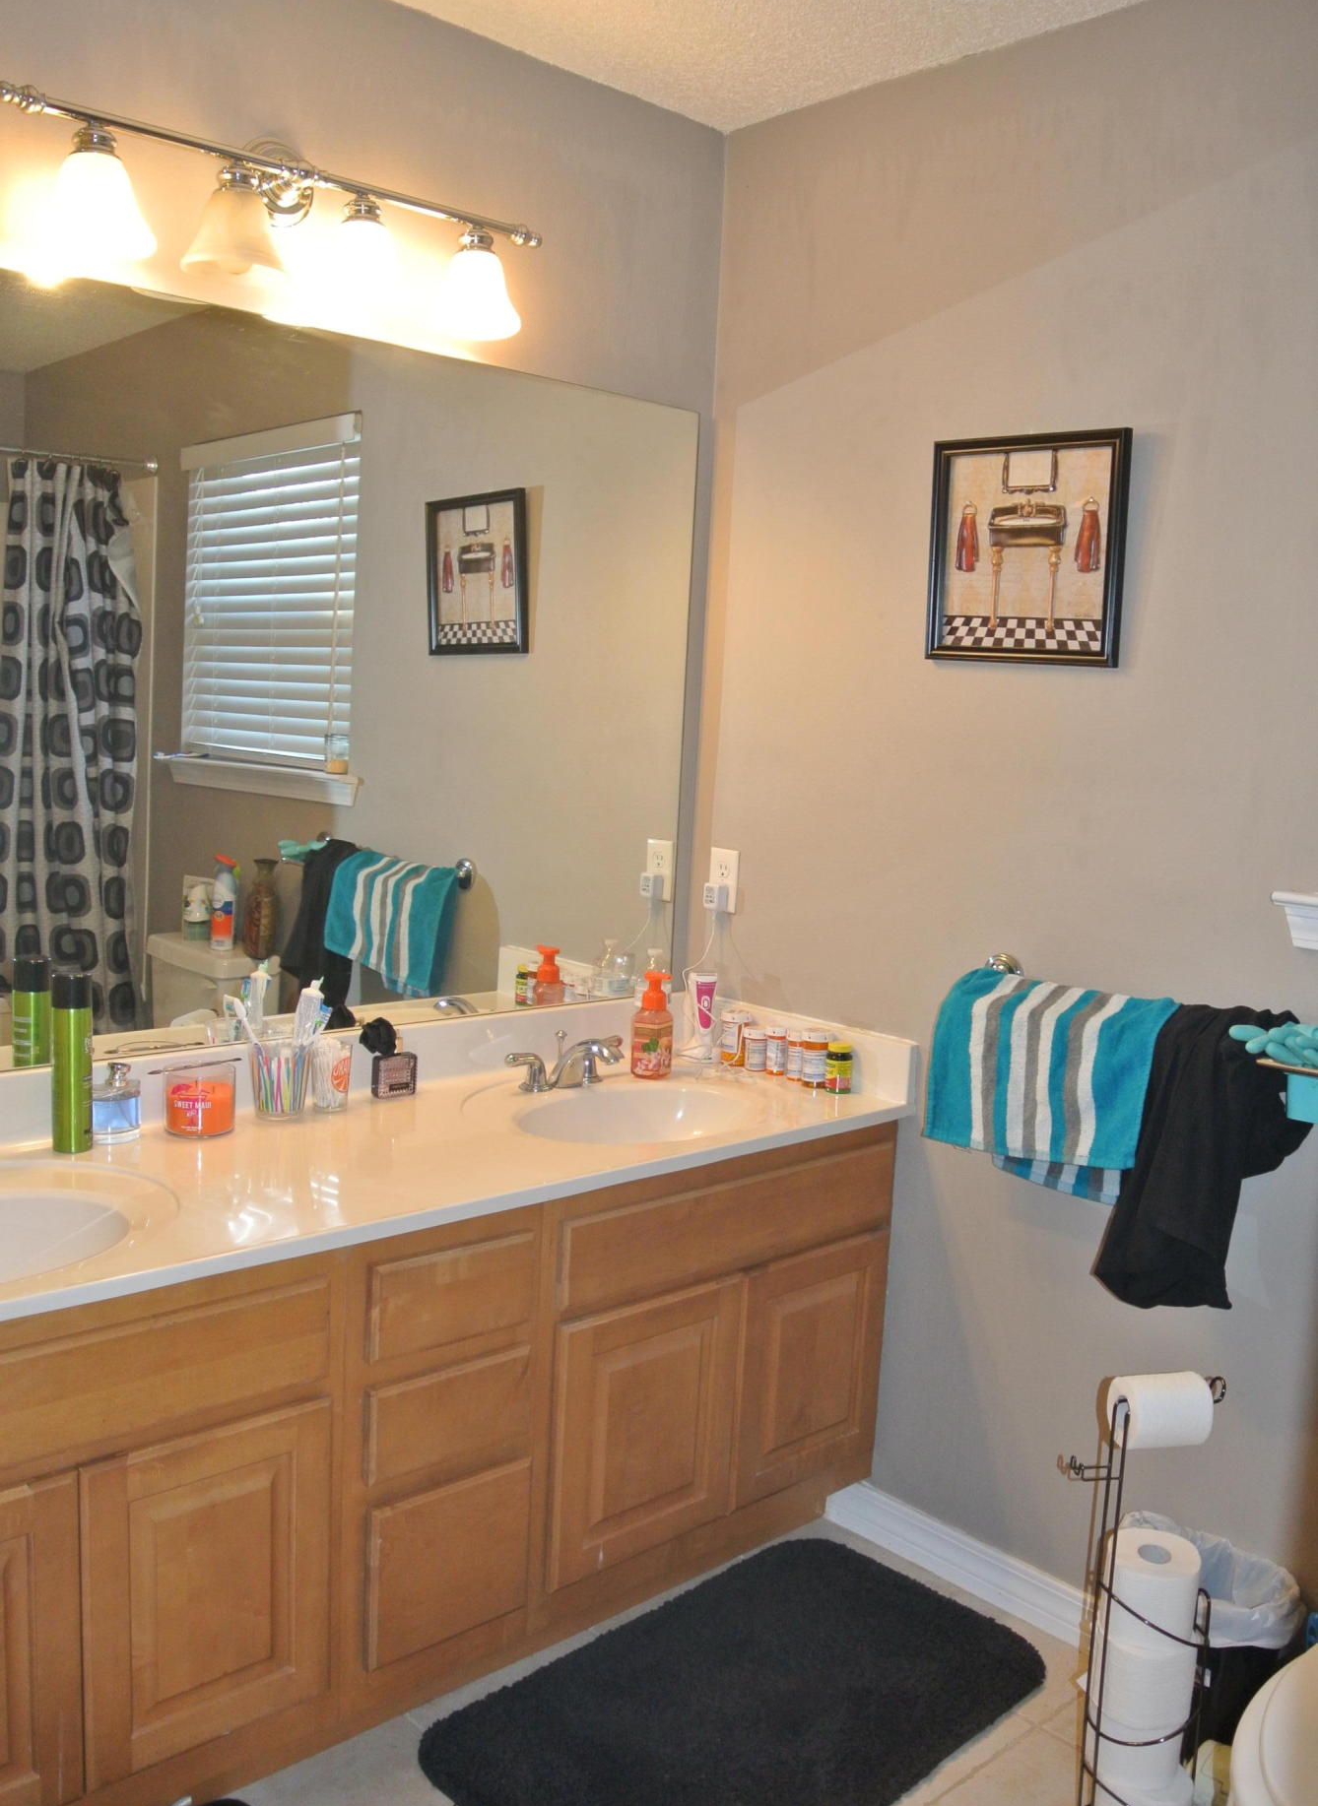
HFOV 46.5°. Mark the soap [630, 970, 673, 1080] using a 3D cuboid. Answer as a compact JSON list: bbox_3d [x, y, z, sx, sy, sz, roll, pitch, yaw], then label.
[{"bbox_3d":[-0.004,0.215,2.669,0.065,0.177,0.072,-4,10,-43],"label":"soap"}]

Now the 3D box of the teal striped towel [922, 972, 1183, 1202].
[{"bbox_3d":[0.571,0.270,2.270,0.105,0.300,0.375,-4,10,-43],"label":"teal striped towel"}]

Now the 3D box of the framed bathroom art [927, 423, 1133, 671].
[{"bbox_3d":[0.554,-0.534,2.333,0.023,0.338,0.338,-4,10,-43],"label":"framed bathroom art"}]

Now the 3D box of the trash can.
[{"bbox_3d":[0.741,1.055,2.124,0.180,0.285,0.250,-4,10,-43],"label":"trash can"}]

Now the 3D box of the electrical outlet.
[{"bbox_3d":[0.121,-0.041,2.850,0.012,0.115,0.073,-4,10,-43],"label":"electrical outlet"}]

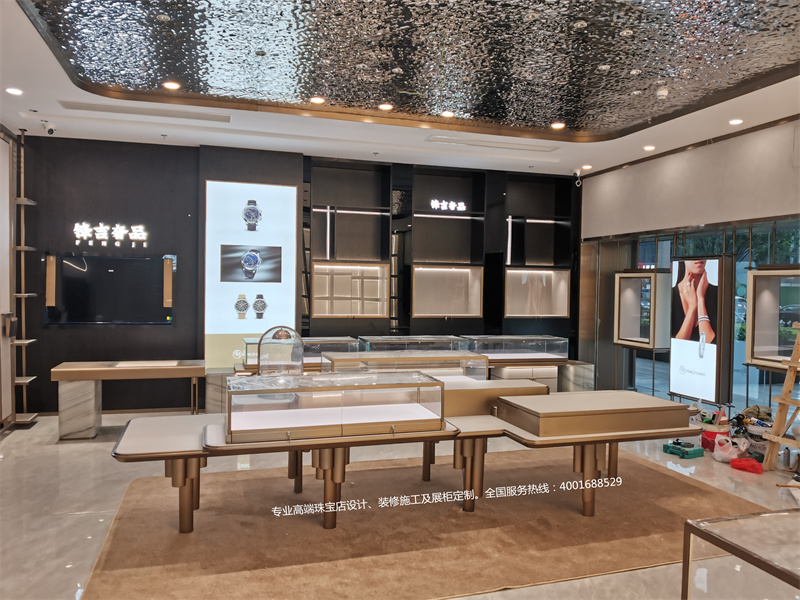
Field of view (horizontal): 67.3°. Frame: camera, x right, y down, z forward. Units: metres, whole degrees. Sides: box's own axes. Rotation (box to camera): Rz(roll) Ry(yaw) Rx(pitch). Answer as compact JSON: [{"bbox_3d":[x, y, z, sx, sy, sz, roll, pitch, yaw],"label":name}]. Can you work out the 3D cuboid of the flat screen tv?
[{"bbox_3d":[-3.421,-0.109,7.129,1.345,0.799,0.070,0,2,-18],"label":"flat screen tv"}]

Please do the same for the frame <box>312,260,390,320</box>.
[{"bbox_3d":[-0.738,-0.132,8.676,1.117,0.769,0.430,0,2,-17],"label":"frame"}]

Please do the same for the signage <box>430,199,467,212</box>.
[{"bbox_3d":[0.727,-1.393,8.867,0.564,0.156,0.050,0,2,-17],"label":"signage"}]

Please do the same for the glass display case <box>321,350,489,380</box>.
[{"bbox_3d":[0.043,0.679,5.534,1.431,0.339,0.571,0,2,-18],"label":"glass display case"}]

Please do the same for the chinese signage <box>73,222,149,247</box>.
[{"bbox_3d":[-3.414,-0.775,7.125,0.794,0.251,0.060,0,2,-18],"label":"chinese signage"}]

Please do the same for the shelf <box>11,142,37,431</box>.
[{"bbox_3d":[-4.120,-0.270,6.531,0.269,3.170,0.408,0,2,-18],"label":"shelf"}]

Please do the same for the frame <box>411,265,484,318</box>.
[{"bbox_3d":[0.666,-0.119,9.118,1.128,0.768,0.430,0,2,-17],"label":"frame"}]

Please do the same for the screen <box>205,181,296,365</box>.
[{"bbox_3d":[-1.953,-0.294,7.901,1.164,2.459,0.090,0,2,-17],"label":"screen"}]

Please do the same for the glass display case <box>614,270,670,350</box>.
[{"bbox_3d":[3.363,0.135,8.229,0.391,0.994,0.807,0,2,-18],"label":"glass display case"}]

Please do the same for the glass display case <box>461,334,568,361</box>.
[{"bbox_3d":[1.567,0.668,8.206,1.388,0.303,0.560,0,2,-17],"label":"glass display case"}]

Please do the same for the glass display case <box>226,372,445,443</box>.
[{"bbox_3d":[-0.477,0.757,4.385,1.518,0.338,0.585,0,2,-17],"label":"glass display case"}]

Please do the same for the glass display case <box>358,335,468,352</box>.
[{"bbox_3d":[0.159,0.584,6.987,1.182,0.271,0.570,0,2,-18],"label":"glass display case"}]

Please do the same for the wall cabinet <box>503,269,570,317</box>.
[{"bbox_3d":[1.976,-0.104,9.053,1.076,0.711,0.456,0,2,-18],"label":"wall cabinet"}]

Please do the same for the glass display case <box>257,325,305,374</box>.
[{"bbox_3d":[-0.965,0.492,4.891,0.377,0.557,0.377,0,2,-17],"label":"glass display case"}]

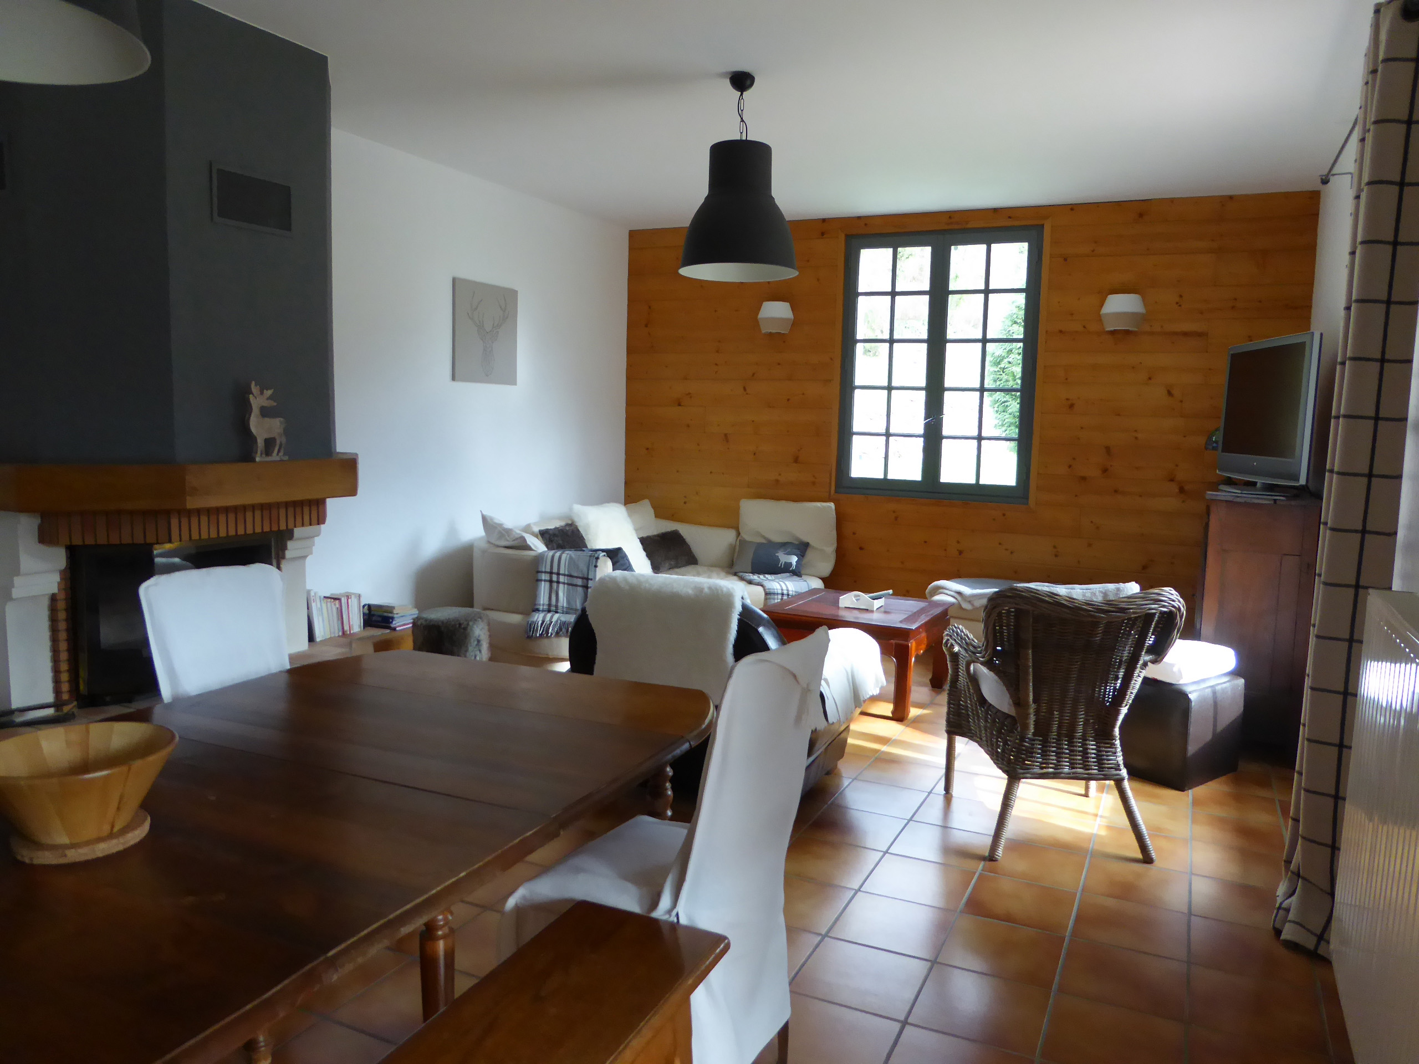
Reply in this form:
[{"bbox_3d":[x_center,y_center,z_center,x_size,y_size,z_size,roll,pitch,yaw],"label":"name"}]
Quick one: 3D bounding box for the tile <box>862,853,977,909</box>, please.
[{"bbox_3d":[0.658,1.093,3.194,0.295,0.010,0.295,4,7,25],"label":"tile"}]

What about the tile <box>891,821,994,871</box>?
[{"bbox_3d":[0.789,1.064,3.467,0.295,0.010,0.295,4,7,25],"label":"tile"}]

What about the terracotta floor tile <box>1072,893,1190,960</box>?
[{"bbox_3d":[1.221,1.148,2.972,0.300,0.010,0.300,5,8,25],"label":"terracotta floor tile"}]

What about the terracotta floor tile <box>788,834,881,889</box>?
[{"bbox_3d":[0.388,1.081,3.348,0.298,0.012,0.298,4,7,25],"label":"terracotta floor tile"}]

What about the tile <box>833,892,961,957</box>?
[{"bbox_3d":[0.530,1.130,2.941,0.298,0.012,0.298,4,7,25],"label":"tile"}]

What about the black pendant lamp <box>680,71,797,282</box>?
[{"bbox_3d":[0.122,-1.383,3.955,0.470,0.751,0.470,1,7,0],"label":"black pendant lamp"}]

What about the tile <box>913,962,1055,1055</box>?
[{"bbox_3d":[0.670,1.171,2.519,0.295,0.010,0.295,4,7,25],"label":"tile"}]

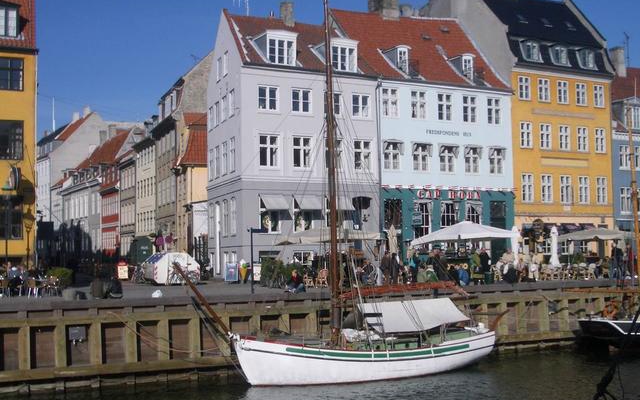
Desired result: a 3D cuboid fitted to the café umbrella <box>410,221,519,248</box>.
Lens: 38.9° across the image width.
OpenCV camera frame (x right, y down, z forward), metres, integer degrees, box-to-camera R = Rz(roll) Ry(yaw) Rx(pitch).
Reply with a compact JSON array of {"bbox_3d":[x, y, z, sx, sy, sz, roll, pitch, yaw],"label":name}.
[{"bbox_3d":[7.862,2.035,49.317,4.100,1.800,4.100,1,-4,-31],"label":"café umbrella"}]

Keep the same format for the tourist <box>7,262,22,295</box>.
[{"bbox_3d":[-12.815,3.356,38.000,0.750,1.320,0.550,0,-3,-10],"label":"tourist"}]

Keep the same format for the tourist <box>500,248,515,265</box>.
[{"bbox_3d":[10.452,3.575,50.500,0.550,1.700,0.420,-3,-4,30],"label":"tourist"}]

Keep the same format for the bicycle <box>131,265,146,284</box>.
[{"bbox_3d":[-10.418,4.276,52.000,0.580,1.080,1.720,-2,-4,15],"label":"bicycle"}]

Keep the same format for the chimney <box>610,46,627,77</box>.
[{"bbox_3d":[25.715,-11.747,78.513,1.200,2.600,0.900,1,-4,-31],"label":"chimney"}]

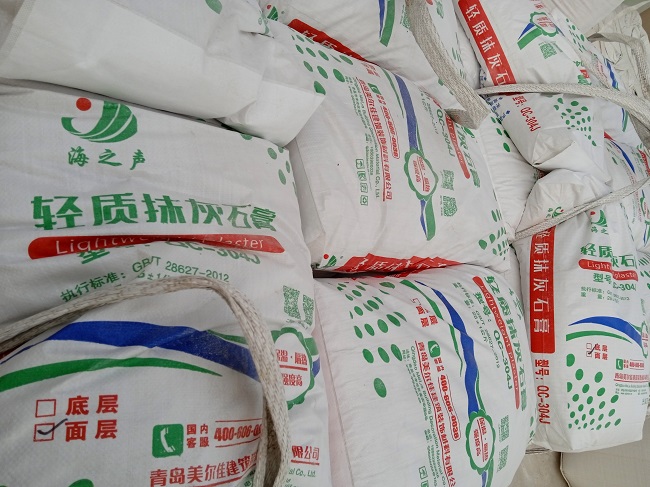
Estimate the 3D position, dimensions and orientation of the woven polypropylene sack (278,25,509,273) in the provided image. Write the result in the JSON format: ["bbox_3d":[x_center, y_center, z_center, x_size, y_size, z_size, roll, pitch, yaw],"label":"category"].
[{"bbox_3d":[0.139,-0.133,1.045,0.570,0.135,0.400,6,67,-45],"label":"woven polypropylene sack"}]

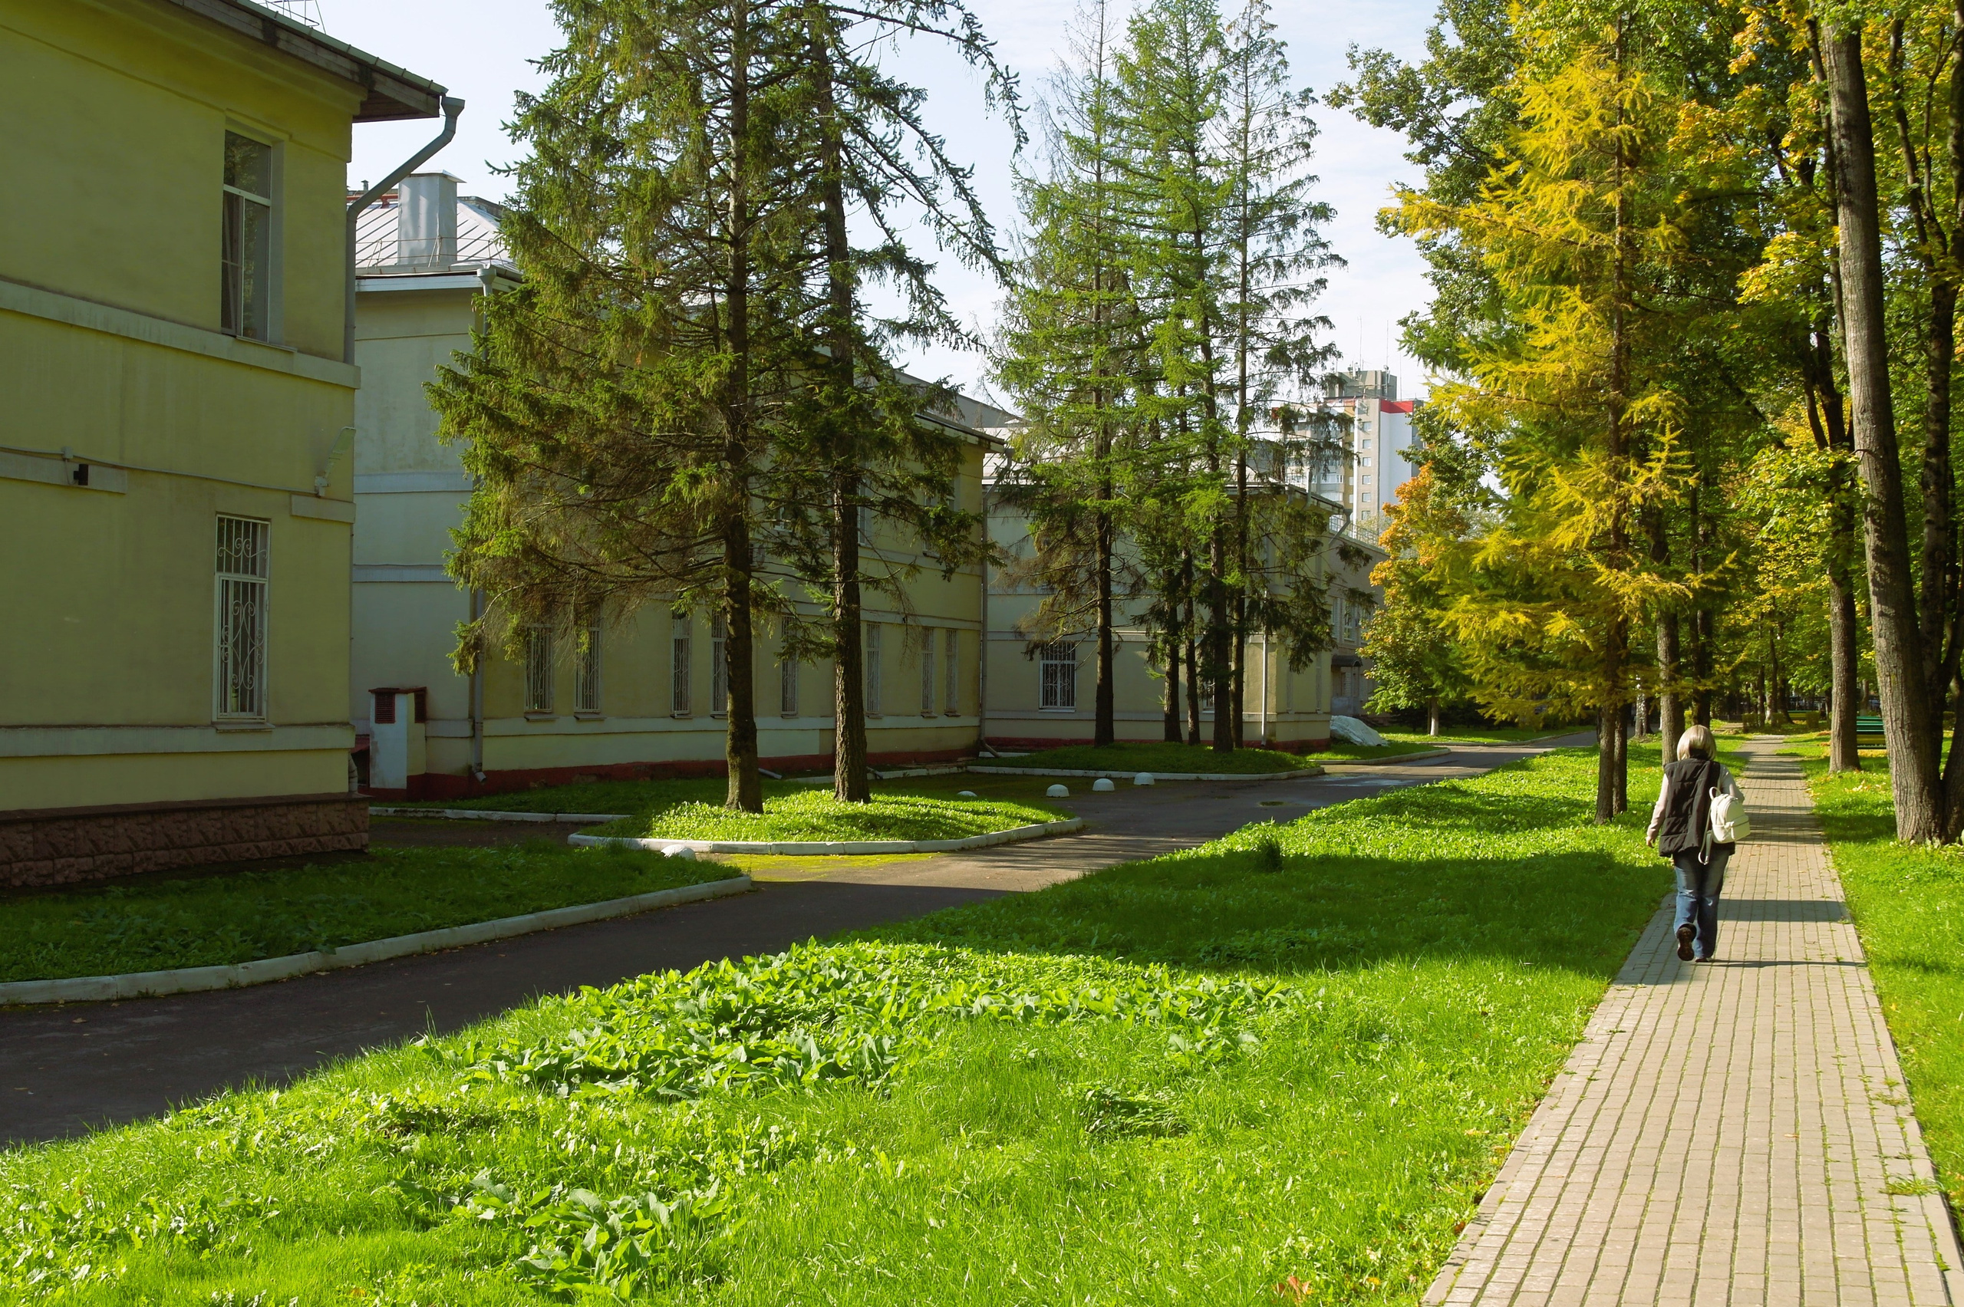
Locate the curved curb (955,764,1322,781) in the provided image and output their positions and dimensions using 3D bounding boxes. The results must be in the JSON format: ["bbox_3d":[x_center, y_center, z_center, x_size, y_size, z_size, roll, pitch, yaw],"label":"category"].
[{"bbox_3d":[5.077,3.177,65.837,10.373,0.150,4.846,1,-1,-14],"label":"curved curb"}]

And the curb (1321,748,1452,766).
[{"bbox_3d":[15.017,3.624,88.190,1.870,0.150,19.908,0,-1,23],"label":"curb"}]

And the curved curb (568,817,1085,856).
[{"bbox_3d":[-0.951,2.546,34.649,9.237,0.150,3.588,1,-1,-39],"label":"curved curb"}]

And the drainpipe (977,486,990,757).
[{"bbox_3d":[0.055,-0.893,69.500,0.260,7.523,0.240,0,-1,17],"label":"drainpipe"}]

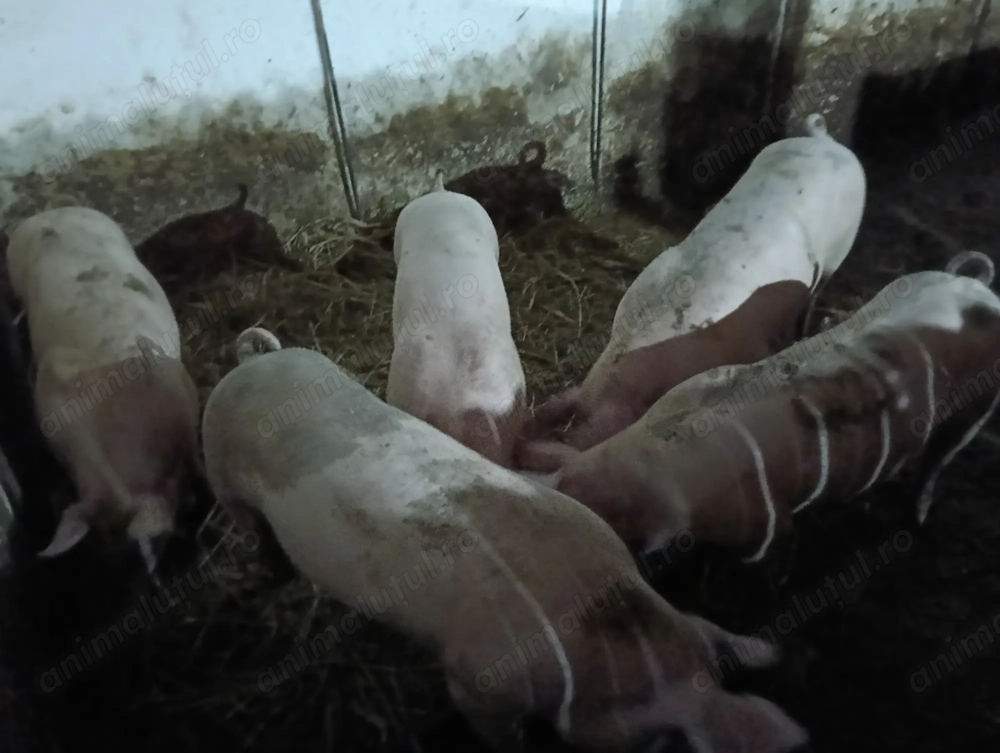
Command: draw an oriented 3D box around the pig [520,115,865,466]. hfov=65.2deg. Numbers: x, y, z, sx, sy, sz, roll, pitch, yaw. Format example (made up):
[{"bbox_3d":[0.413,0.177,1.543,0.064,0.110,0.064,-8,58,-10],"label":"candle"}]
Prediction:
[{"bbox_3d":[0.536,-0.142,1.953,0.294,0.570,1.130,26,50,30],"label":"pig"}]

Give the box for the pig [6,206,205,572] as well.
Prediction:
[{"bbox_3d":[-0.891,0.042,1.877,0.294,0.570,1.102,-21,45,-17],"label":"pig"}]

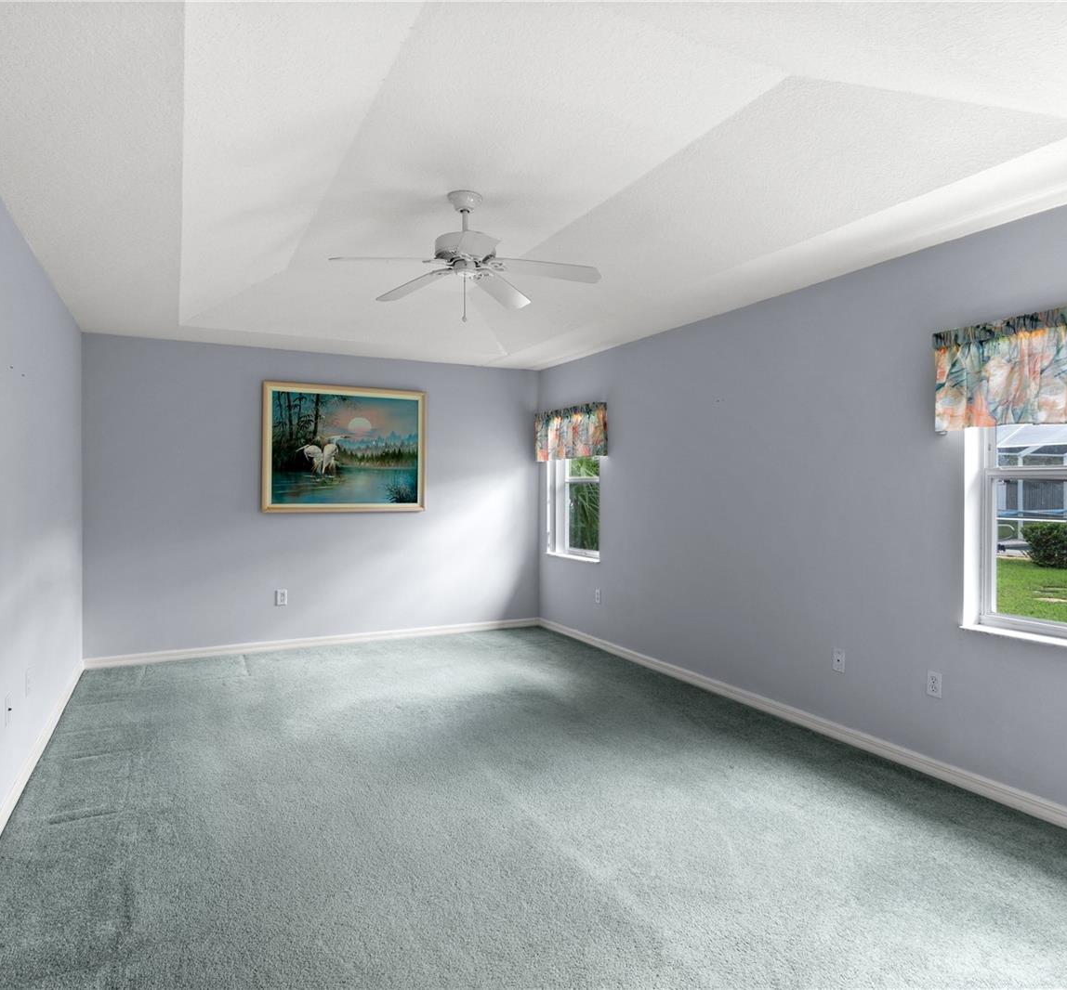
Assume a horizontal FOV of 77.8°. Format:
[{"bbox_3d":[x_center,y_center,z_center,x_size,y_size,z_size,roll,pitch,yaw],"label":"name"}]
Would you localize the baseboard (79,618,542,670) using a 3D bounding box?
[{"bbox_3d":[-1.600,1.211,5.544,3.645,0.078,0.018,0,1,-25],"label":"baseboard"}]

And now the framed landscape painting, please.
[{"bbox_3d":[-1.552,-0.380,5.532,1.330,1.050,0.040,0,1,-25],"label":"framed landscape painting"}]

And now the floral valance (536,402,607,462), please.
[{"bbox_3d":[0.311,-0.528,5.719,0.090,0.440,1.050,0,1,-28],"label":"floral valance"}]

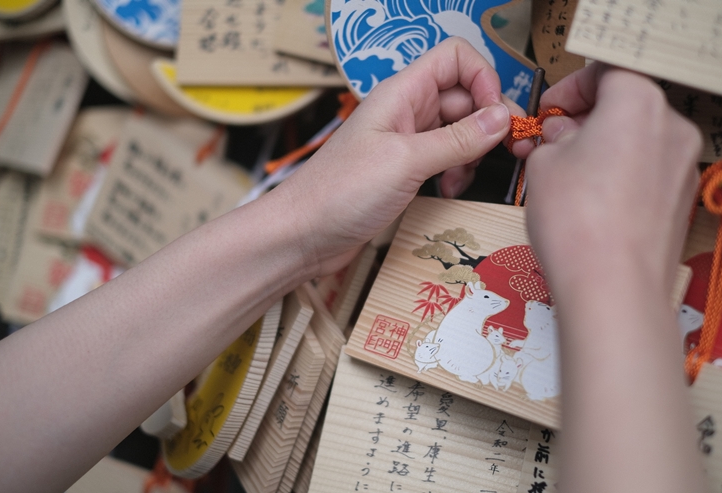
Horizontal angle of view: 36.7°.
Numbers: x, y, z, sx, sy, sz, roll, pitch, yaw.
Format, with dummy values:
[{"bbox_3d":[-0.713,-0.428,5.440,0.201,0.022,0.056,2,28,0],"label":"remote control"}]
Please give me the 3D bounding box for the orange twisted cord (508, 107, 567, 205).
[{"bbox_3d":[0.083,-0.043,0.510,0.034,0.054,0.022,10,14,0],"label":"orange twisted cord"}]

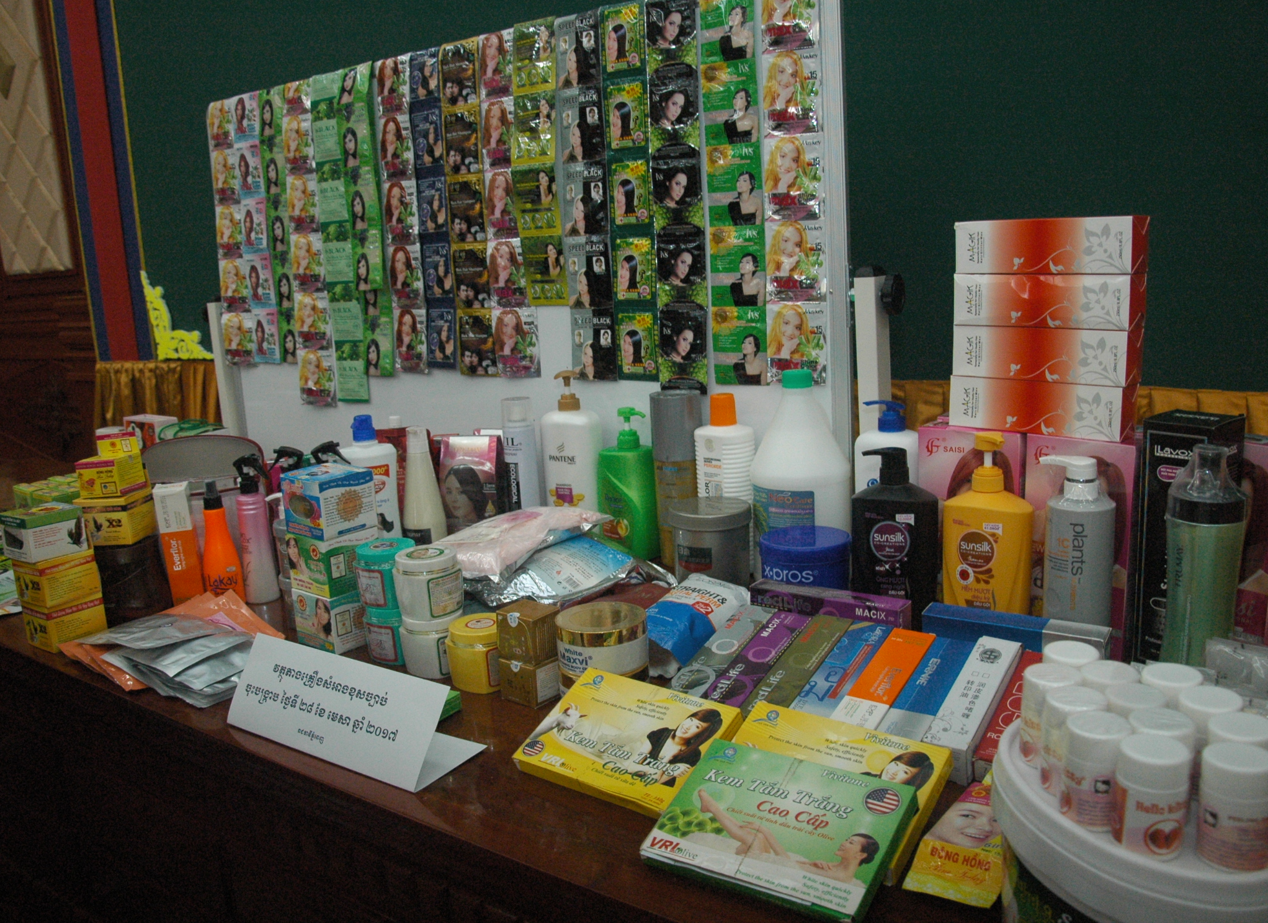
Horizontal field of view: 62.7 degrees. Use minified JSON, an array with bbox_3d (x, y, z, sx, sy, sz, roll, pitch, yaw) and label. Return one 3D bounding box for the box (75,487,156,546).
[{"bbox_3d":[-0.732,0.079,1.472,0.073,0.064,0.073,-1,11,2],"label":"box"}]

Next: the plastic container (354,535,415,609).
[{"bbox_3d":[-0.312,0.142,1.322,0.079,0.073,0.079,-5,12,-14],"label":"plastic container"}]

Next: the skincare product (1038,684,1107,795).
[{"bbox_3d":[0.301,0.192,0.710,0.043,0.065,0.043,-6,13,-16],"label":"skincare product"}]

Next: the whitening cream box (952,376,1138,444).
[{"bbox_3d":[0.483,-0.067,1.239,0.043,0.061,0.209,-15,17,-42],"label":"whitening cream box"}]

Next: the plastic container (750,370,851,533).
[{"bbox_3d":[0.244,0.017,1.525,0.148,0.304,0.148,-3,12,1],"label":"plastic container"}]

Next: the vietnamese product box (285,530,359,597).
[{"bbox_3d":[-0.394,0.127,1.369,0.084,0.074,0.082,7,16,38],"label":"vietnamese product box"}]

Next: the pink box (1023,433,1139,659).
[{"bbox_3d":[0.530,0.093,1.231,0.058,0.250,0.125,-14,16,-42],"label":"pink box"}]

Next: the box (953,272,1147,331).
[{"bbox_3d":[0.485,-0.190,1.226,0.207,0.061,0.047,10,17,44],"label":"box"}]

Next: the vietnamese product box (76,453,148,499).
[{"bbox_3d":[-0.743,0.019,1.480,0.058,0.050,0.065,-1,11,5],"label":"vietnamese product box"}]

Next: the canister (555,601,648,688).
[{"bbox_3d":[-0.035,0.197,1.137,0.100,0.056,0.100,-2,11,-2],"label":"canister"}]

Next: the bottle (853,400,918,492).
[{"bbox_3d":[0.354,0.048,1.442,0.093,0.267,0.061,9,17,44],"label":"bottle"}]

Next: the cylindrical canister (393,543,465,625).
[{"bbox_3d":[-0.247,0.148,1.259,0.083,0.071,0.083,-6,13,-11],"label":"cylindrical canister"}]

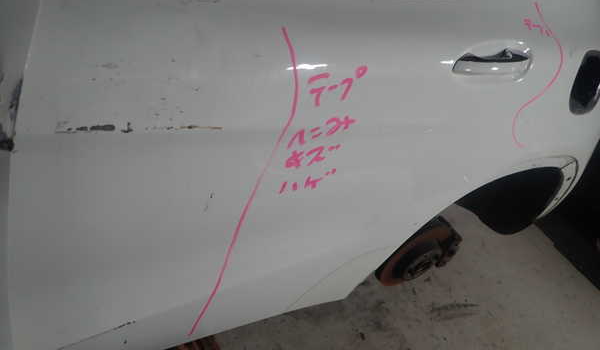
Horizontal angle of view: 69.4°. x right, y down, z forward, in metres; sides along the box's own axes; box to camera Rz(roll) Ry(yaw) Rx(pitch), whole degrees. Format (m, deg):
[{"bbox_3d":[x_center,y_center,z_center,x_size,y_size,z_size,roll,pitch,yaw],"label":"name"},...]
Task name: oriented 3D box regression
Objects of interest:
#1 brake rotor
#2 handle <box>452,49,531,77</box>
[{"bbox_3d":[0.366,0.256,1.325,0.288,0.288,0.060,-4,46,-35],"label":"brake rotor"},{"bbox_3d":[0.325,-0.191,0.735,0.212,0.038,0.045,-11,50,-39],"label":"handle"}]

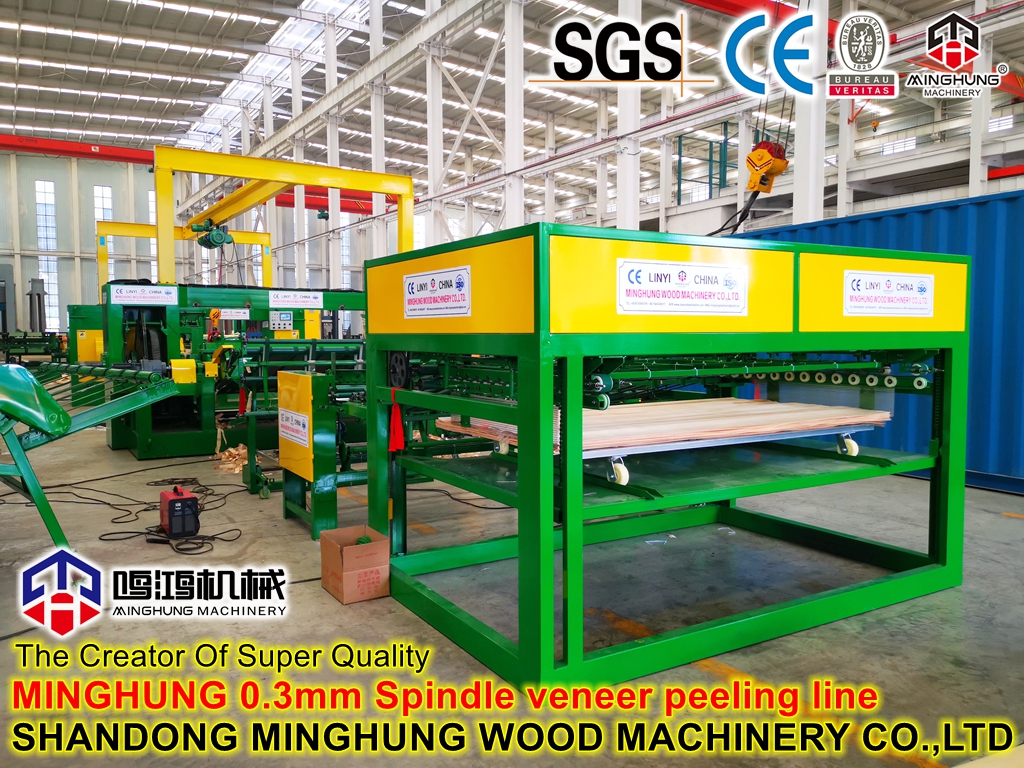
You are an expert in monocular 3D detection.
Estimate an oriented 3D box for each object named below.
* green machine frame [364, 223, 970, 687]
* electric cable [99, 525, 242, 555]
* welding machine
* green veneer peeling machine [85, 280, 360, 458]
[{"bbox_3d":[0.925,0.239,4.895,3.064,2.000,1.984,-3,4,-31],"label":"green machine frame"},{"bbox_3d":[-2.630,1.160,6.090,1.070,0.045,0.870,0,4,0],"label":"electric cable"},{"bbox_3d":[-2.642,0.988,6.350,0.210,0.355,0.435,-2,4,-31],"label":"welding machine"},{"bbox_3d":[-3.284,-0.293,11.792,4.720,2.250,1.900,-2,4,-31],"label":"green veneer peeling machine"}]

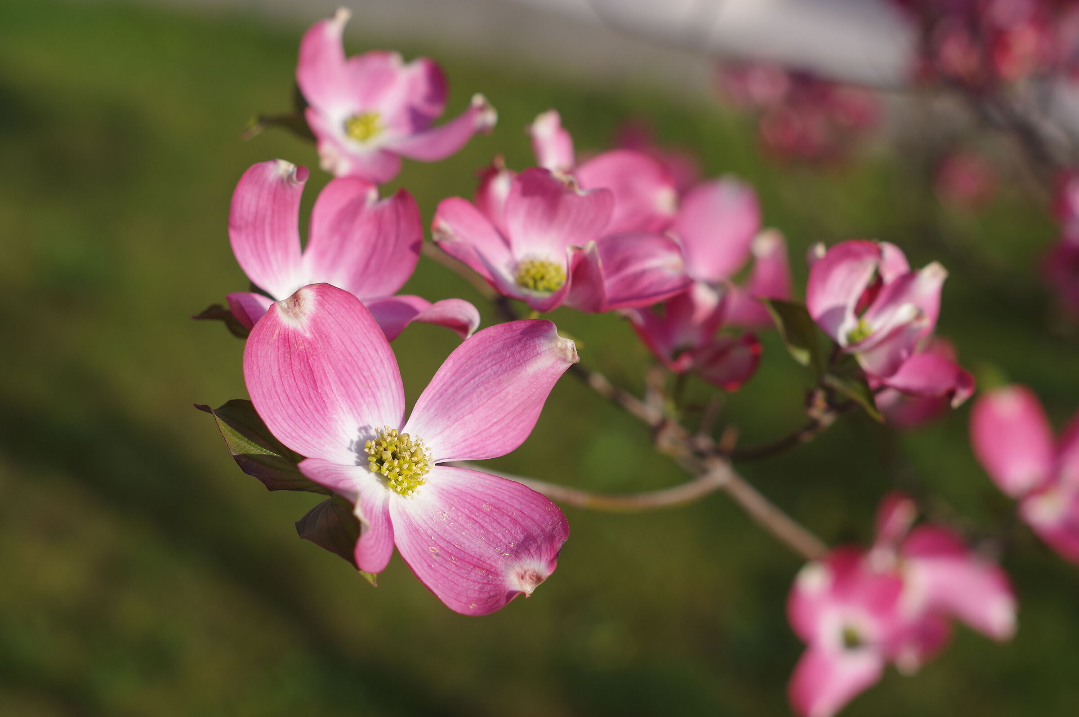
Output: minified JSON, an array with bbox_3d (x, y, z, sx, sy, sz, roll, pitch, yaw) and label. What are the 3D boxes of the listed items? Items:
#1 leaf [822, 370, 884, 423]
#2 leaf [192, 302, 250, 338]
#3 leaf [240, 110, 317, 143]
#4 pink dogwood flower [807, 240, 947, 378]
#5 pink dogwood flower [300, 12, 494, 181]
[{"bbox_3d":[0.089,0.011,0.635,0.023,0.007,0.012,38,39,18],"label":"leaf"},{"bbox_3d":[-0.081,-0.010,0.590,0.023,0.008,0.014,0,37,-18],"label":"leaf"},{"bbox_3d":[-0.075,-0.068,0.660,0.026,0.008,0.014,-6,39,-18],"label":"leaf"},{"bbox_3d":[0.096,-0.014,0.640,0.041,0.030,0.036,-13,59,-30],"label":"pink dogwood flower"},{"bbox_3d":[-0.042,-0.076,0.650,0.057,0.030,0.048,-6,57,-14],"label":"pink dogwood flower"}]

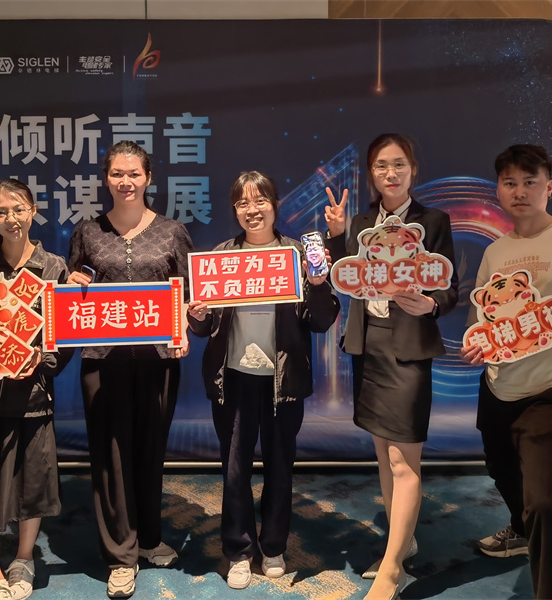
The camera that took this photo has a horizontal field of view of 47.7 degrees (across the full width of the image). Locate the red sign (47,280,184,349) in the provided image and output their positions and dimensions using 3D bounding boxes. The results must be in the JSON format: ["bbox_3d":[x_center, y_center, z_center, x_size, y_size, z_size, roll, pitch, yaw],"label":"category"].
[{"bbox_3d":[-0.553,0.050,2.130,0.478,0.243,0.015,0,2,-5],"label":"red sign"}]

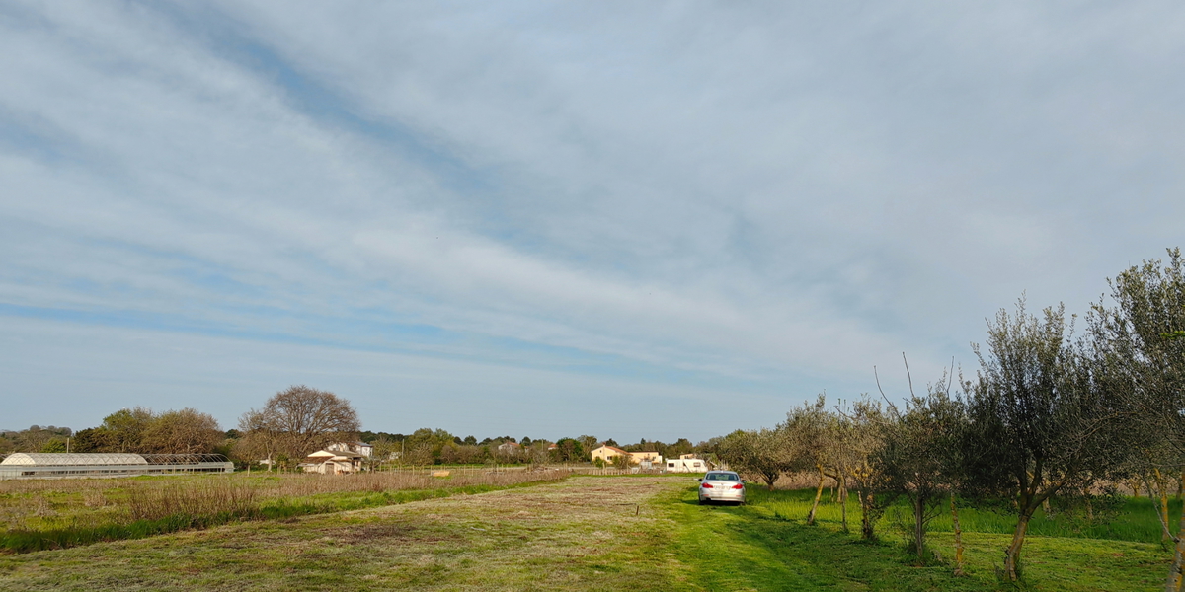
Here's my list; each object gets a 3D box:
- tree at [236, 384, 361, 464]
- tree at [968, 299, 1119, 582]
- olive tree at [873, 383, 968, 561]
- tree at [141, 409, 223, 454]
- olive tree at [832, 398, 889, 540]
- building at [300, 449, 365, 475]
[{"bbox_3d":[-59.187,26.817,186.216,23.000,17.610,20.000,3,-11,-17],"label":"tree"},{"bbox_3d":[6.577,2.051,13.486,2.200,4.070,2.200,-5,-11,25],"label":"tree"},{"bbox_3d":[5.785,3.080,16.334,1.700,3.070,1.750,-4,-11,19],"label":"olive tree"},{"bbox_3d":[-77.642,27.511,174.906,15.000,12.160,13.000,5,-11,-23],"label":"tree"},{"bbox_3d":[6.130,3.883,20.977,1.550,3.160,1.600,-3,-11,16],"label":"olive tree"},{"bbox_3d":[-44.992,28.845,160.428,9.000,4.320,8.600,-1,-10,7],"label":"building"}]

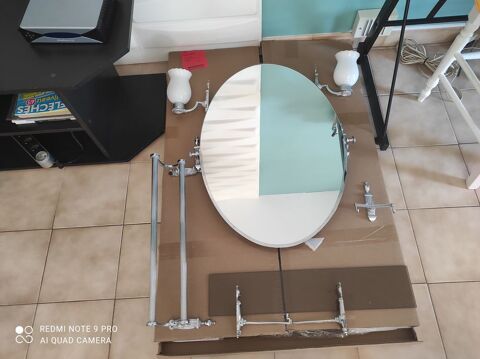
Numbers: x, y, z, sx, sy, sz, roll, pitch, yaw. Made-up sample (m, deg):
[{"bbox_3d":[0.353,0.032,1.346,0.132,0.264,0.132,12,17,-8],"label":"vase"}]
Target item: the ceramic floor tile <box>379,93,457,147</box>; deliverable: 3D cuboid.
[{"bbox_3d":[0.897,-0.307,1.768,0.323,0.010,0.323,-3,65,1],"label":"ceramic floor tile"}]

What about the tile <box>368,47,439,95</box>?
[{"bbox_3d":[0.883,-0.599,1.905,0.323,0.010,0.323,-3,65,1],"label":"tile"}]

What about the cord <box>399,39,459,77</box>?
[{"bbox_3d":[1.035,-0.656,1.890,0.300,0.055,0.160,32,70,16],"label":"cord"}]

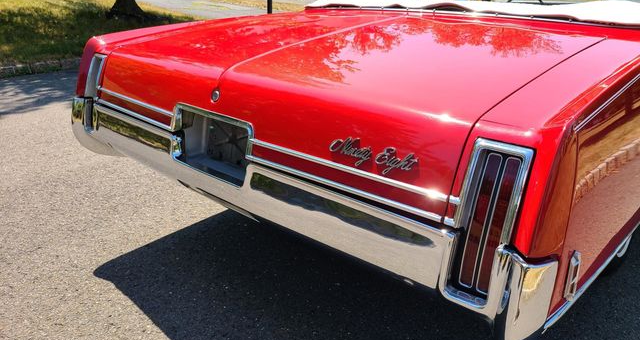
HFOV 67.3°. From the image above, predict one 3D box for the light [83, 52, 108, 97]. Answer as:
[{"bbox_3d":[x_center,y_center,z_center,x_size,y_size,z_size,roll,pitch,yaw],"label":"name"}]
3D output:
[{"bbox_3d":[-0.957,-0.396,2.052,0.128,0.185,0.100,19,27,39],"label":"light"}]

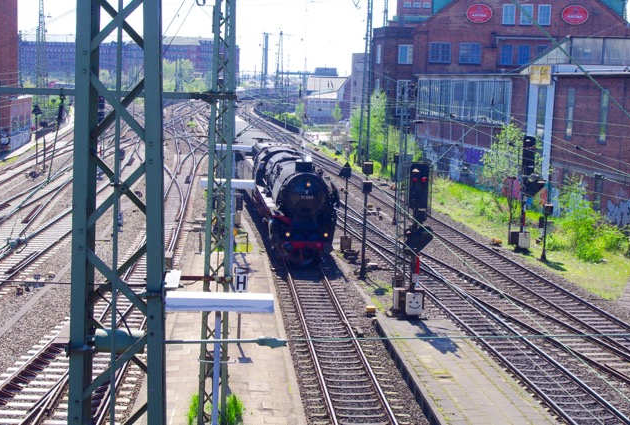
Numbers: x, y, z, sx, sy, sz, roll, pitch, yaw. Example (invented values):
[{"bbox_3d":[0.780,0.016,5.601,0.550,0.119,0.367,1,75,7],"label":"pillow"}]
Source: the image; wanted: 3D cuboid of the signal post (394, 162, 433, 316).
[{"bbox_3d":[3.600,0.976,36.347,1.220,5.500,0.800,2,8,-2],"label":"signal post"}]

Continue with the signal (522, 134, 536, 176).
[{"bbox_3d":[10.889,-2.907,51.613,0.580,2.100,0.400,2,8,-1],"label":"signal"}]

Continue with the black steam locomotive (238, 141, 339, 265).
[{"bbox_3d":[-1.804,-1.269,55.503,3.100,4.550,23.020,1,8,-8],"label":"black steam locomotive"}]

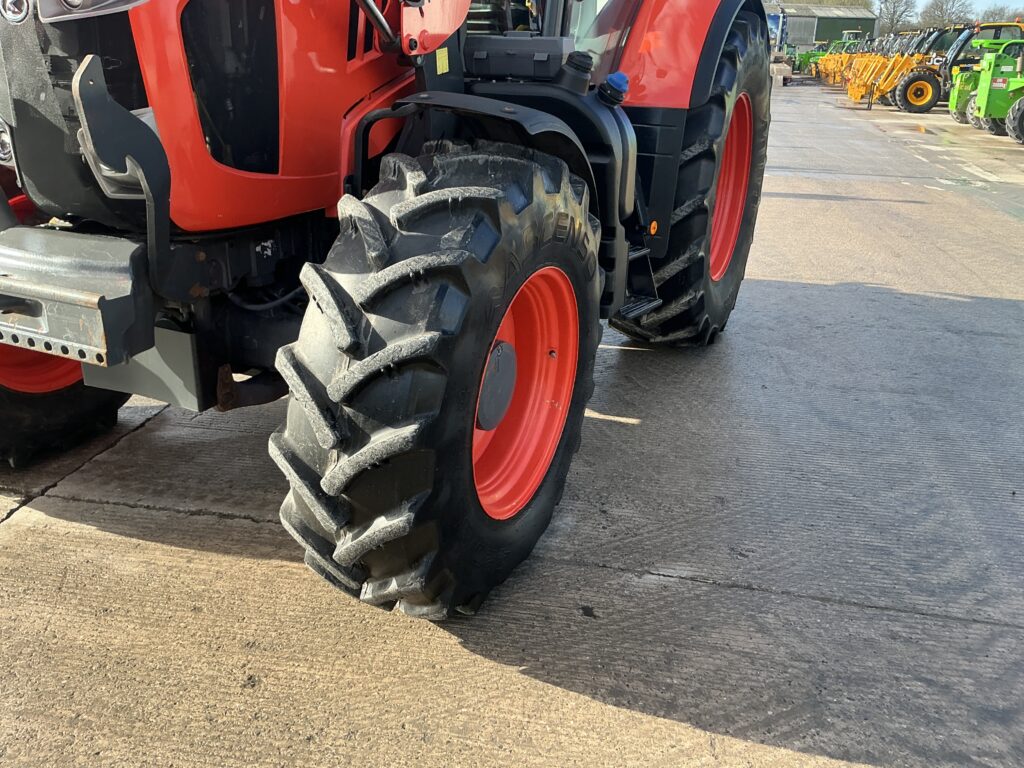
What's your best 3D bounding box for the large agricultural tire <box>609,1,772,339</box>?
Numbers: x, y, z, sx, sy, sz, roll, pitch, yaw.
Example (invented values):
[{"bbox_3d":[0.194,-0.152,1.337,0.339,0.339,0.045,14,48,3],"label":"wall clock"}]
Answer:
[{"bbox_3d":[1.008,-1.140,4.684,0.610,1.770,1.790,11,25,22],"label":"large agricultural tire"}]

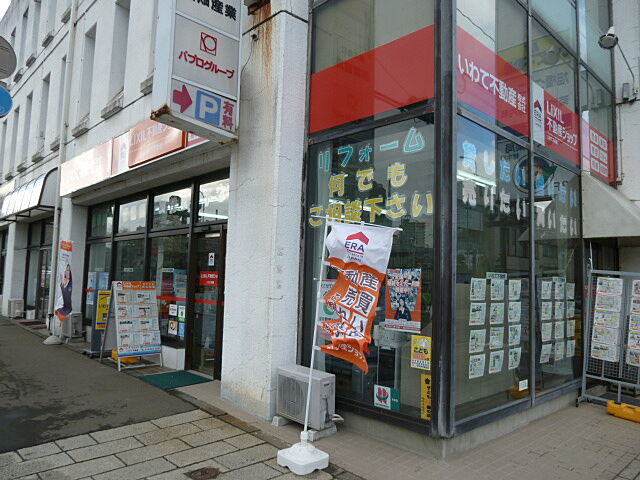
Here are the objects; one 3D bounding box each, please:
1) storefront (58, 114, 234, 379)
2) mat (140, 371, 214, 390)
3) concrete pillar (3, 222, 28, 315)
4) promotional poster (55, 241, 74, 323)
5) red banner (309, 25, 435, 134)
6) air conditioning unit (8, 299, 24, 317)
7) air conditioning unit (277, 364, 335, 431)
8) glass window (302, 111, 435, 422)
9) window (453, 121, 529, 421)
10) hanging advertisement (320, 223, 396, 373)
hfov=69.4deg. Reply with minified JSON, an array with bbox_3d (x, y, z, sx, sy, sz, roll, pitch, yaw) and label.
[{"bbox_3d":[-3.813,0.113,9.078,0.774,4.181,7.639,6,-6,-43],"label":"storefront"},{"bbox_3d":[-2.090,2.016,6.716,0.760,0.015,0.920,6,-6,-43],"label":"mat"},{"bbox_3d":[-10.432,0.927,15.931,0.465,3.200,0.929,6,-6,-43],"label":"concrete pillar"},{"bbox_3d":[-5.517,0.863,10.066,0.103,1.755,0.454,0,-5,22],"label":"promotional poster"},{"bbox_3d":[0.508,-1.712,5.132,0.031,0.743,1.796,6,-6,-43],"label":"red banner"},{"bbox_3d":[-9.368,2.100,14.323,0.289,0.568,0.764,6,-6,-43],"label":"air conditioning unit"},{"bbox_3d":[-0.156,1.630,4.879,0.671,0.490,0.248,-3,-6,44],"label":"air conditioning unit"},{"bbox_3d":[0.458,0.260,5.004,0.062,2.890,1.806,6,-6,-43],"label":"glass window"},{"bbox_3d":[1.871,0.305,4.921,1.631,2.890,0.062,6,-6,-43],"label":"window"},{"bbox_3d":[0.310,0.507,4.150,0.619,1.342,0.206,6,-5,-17],"label":"hanging advertisement"}]

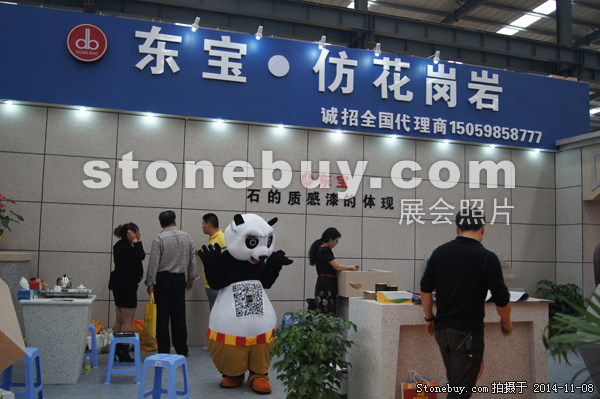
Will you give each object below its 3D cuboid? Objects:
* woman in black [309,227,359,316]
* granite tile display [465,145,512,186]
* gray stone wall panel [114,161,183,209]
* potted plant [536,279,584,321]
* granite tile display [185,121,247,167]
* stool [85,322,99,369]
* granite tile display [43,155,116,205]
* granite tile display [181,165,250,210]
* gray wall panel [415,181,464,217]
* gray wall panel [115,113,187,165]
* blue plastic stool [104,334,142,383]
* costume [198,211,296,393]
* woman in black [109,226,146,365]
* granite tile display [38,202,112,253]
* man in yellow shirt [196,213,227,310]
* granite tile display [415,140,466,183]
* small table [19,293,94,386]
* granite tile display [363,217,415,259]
[{"bbox_3d":[0.387,1.124,6.350,0.550,1.580,0.440,2,-5,-10],"label":"woman in black"},{"bbox_3d":[2.975,-0.531,8.690,0.855,0.600,0.040,3,-5,-17],"label":"granite tile display"},{"bbox_3d":[-1.952,-0.192,7.182,0.855,0.600,0.040,3,-5,-17],"label":"gray stone wall panel"},{"bbox_3d":[3.935,1.715,8.300,0.690,0.930,0.690,3,-5,-17],"label":"potted plant"},{"bbox_3d":[-1.117,-0.747,7.473,0.855,0.600,0.040,3,-5,-17],"label":"granite tile display"},{"bbox_3d":[-2.350,1.581,5.971,0.340,0.450,0.310,3,-5,-17],"label":"stool"},{"bbox_3d":[-2.771,-0.235,6.938,0.855,0.600,0.040,3,-5,-17],"label":"granite tile display"},{"bbox_3d":[-1.134,-0.149,7.425,0.855,0.600,0.040,3,-5,-17],"label":"granite tile display"},{"bbox_3d":[2.139,0.024,8.398,0.855,0.600,0.040,3,-5,-17],"label":"gray wall panel"},{"bbox_3d":[-1.935,-0.790,7.230,0.855,0.600,0.040,3,-5,-17],"label":"gray wall panel"},{"bbox_3d":[-1.714,1.556,5.422,0.340,0.450,0.310,3,-5,-10],"label":"blue plastic stool"},{"bbox_3d":[-0.506,0.967,5.150,0.860,1.650,0.650,3,-5,-16],"label":"costume"},{"bbox_3d":[-1.953,1.056,6.220,0.400,1.560,0.440,3,-5,-11],"label":"woman in black"},{"bbox_3d":[-2.787,0.361,6.884,0.857,0.600,0.040,3,-5,-17],"label":"granite tile display"},{"bbox_3d":[-1.075,1.050,6.830,0.420,1.730,0.480,3,-5,-17],"label":"man in yellow shirt"},{"bbox_3d":[2.157,-0.574,8.446,0.855,0.600,0.040,3,-5,-17],"label":"granite tile display"},{"bbox_3d":[-2.377,1.372,5.413,0.620,0.777,0.600,3,-5,-17],"label":"small table"},{"bbox_3d":[1.304,0.579,8.107,0.855,0.600,0.040,3,-5,-17],"label":"granite tile display"}]

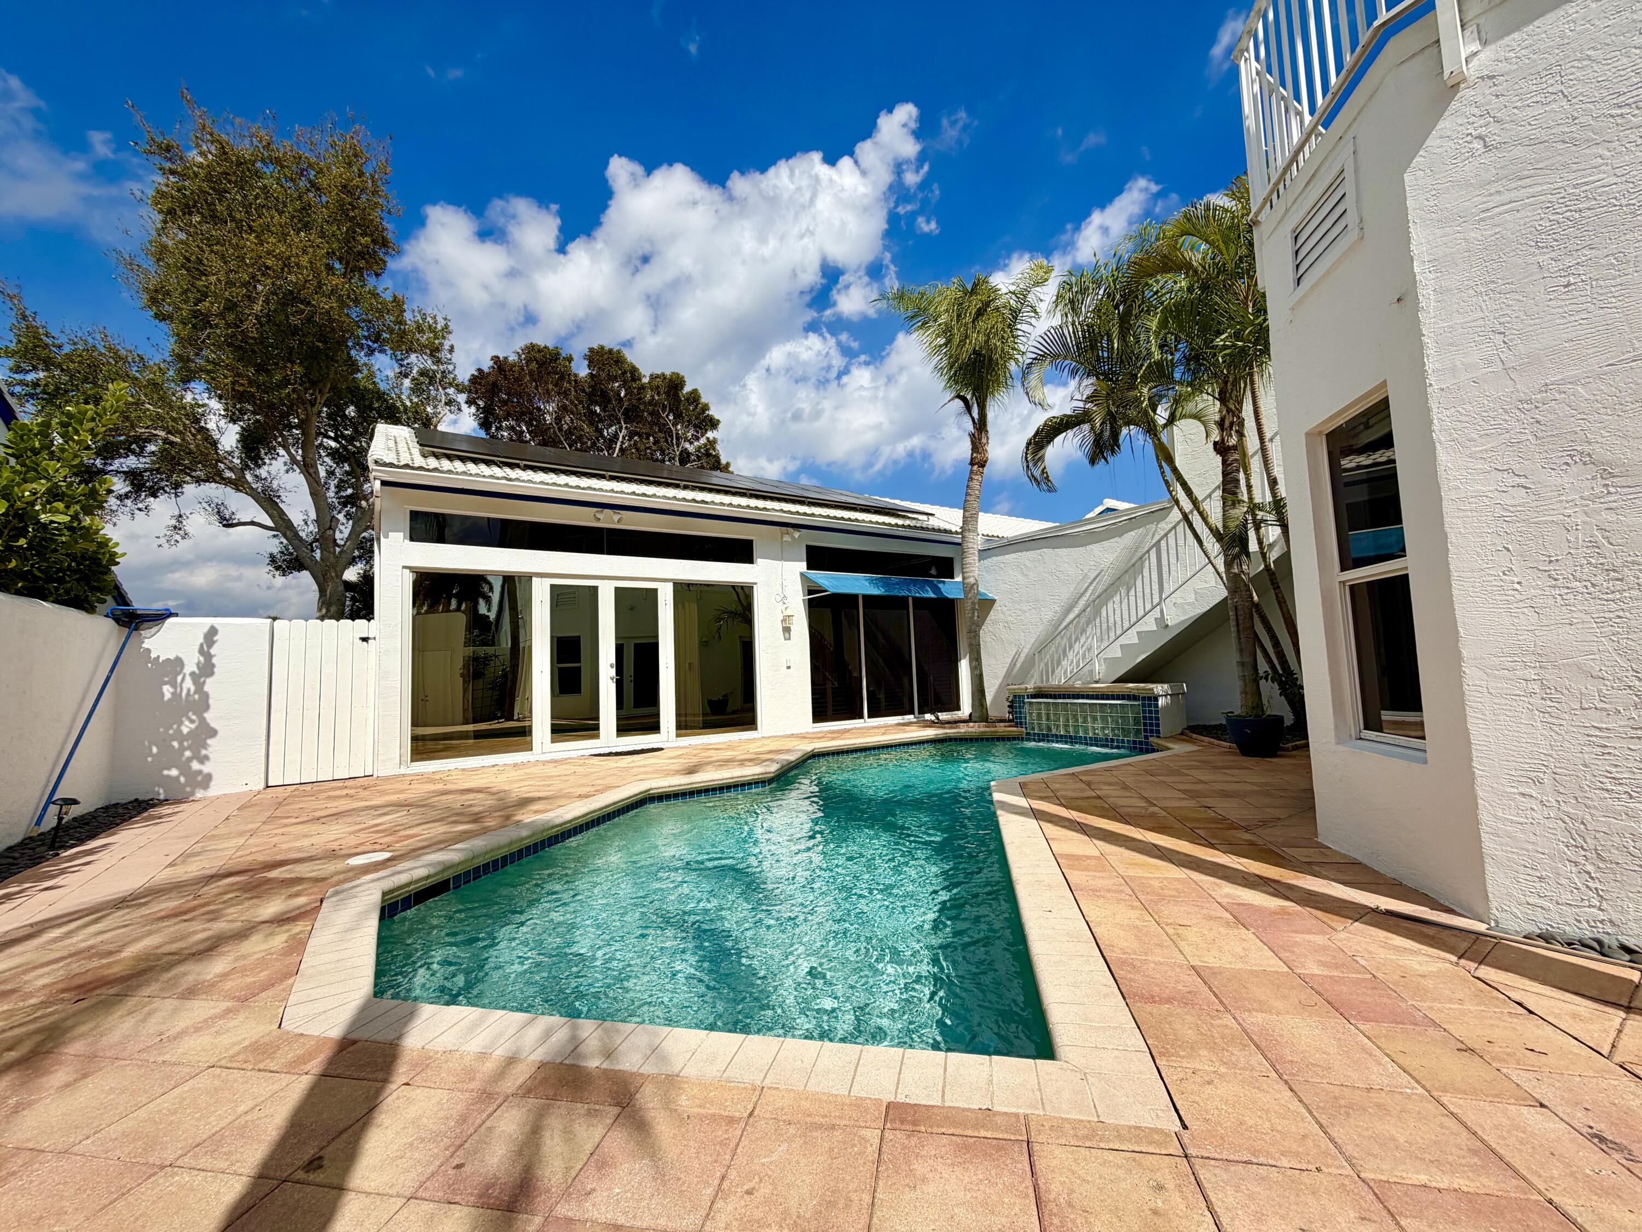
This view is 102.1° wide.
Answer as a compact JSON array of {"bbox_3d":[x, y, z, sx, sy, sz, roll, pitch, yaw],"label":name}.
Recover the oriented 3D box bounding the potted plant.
[{"bbox_3d":[4.372,1.133,6.661,0.500,0.540,0.500,-2,-4,0],"label":"potted plant"}]

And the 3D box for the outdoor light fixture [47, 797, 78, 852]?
[{"bbox_3d":[-5.047,1.373,4.392,0.135,0.335,0.135,5,-4,1],"label":"outdoor light fixture"}]

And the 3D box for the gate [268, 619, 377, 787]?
[{"bbox_3d":[-5.239,0.887,7.011,0.899,1.686,0.060,1,-5,-34],"label":"gate"}]

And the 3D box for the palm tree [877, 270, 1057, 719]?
[{"bbox_3d":[2.601,-2.183,11.100,2.930,7.850,2.930,-2,-4,0],"label":"palm tree"}]

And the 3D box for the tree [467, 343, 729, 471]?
[{"bbox_3d":[-7.318,-3.114,21.822,8.600,12.100,8.400,-2,-4,0],"label":"tree"}]

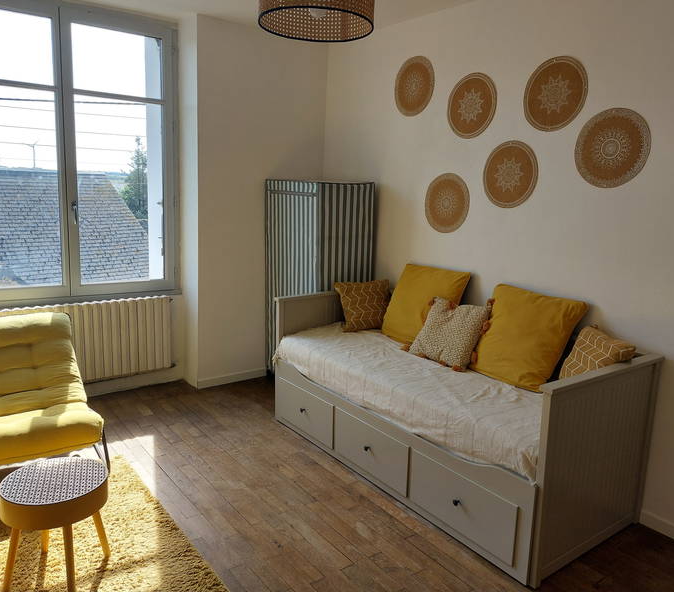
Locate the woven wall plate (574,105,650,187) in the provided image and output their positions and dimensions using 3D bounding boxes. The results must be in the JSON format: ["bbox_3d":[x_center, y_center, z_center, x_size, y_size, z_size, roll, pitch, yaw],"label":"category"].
[{"bbox_3d":[1.327,-0.719,2.661,0.020,0.380,0.380,-5,12,-36],"label":"woven wall plate"}]

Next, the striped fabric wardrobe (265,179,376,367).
[{"bbox_3d":[-0.155,-0.077,4.326,0.520,1.620,0.721,-5,12,-35],"label":"striped fabric wardrobe"}]

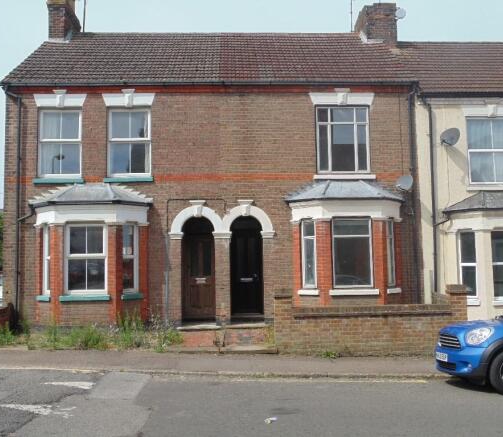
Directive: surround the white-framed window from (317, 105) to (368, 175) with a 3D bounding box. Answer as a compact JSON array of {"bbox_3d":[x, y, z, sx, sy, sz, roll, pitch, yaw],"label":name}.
[{"bbox_3d":[2.270,-1.960,14.237,1.310,1.670,0.120,-1,-5,-3],"label":"white-framed window"}]

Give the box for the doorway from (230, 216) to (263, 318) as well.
[{"bbox_3d":[-0.121,1.193,13.857,0.820,2.450,0.250,-1,-5,-3],"label":"doorway"}]

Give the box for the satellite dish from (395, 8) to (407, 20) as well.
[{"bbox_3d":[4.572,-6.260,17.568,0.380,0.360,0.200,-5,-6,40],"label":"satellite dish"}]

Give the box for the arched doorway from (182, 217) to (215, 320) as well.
[{"bbox_3d":[-1.265,1.229,13.734,0.777,2.401,0.100,-1,-5,-3],"label":"arched doorway"}]

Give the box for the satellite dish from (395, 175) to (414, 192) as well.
[{"bbox_3d":[3.675,-0.841,13.750,0.440,0.420,0.280,-5,-7,42],"label":"satellite dish"}]

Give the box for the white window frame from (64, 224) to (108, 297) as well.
[{"bbox_3d":[-3.784,0.935,13.114,0.960,1.580,0.120,-1,-5,-3],"label":"white window frame"}]

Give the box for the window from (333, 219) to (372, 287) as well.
[{"bbox_3d":[2.292,0.777,12.991,0.938,1.552,0.120,-1,-5,-3],"label":"window"}]

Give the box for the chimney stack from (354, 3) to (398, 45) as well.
[{"bbox_3d":[3.916,-5.826,17.954,0.947,1.282,1.300,-1,-5,-3],"label":"chimney stack"}]

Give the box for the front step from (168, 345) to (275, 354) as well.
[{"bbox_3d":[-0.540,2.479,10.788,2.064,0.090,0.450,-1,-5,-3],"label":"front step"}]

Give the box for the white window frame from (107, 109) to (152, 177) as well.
[{"bbox_3d":[-2.904,-1.781,13.643,1.000,1.609,0.120,-1,-5,-3],"label":"white window frame"}]

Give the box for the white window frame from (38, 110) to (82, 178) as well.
[{"bbox_3d":[-4.648,-1.811,13.916,1.050,1.660,0.120,-1,-5,-3],"label":"white window frame"}]

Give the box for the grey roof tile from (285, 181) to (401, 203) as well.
[{"bbox_3d":[2.286,-0.703,13.686,2.880,0.530,0.680,-1,-5,-3],"label":"grey roof tile"}]

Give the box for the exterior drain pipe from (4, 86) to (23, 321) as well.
[{"bbox_3d":[-5.495,-0.404,13.262,0.300,5.387,0.180,-1,-5,-3],"label":"exterior drain pipe"}]

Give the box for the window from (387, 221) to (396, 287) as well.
[{"bbox_3d":[3.348,0.838,13.710,0.120,1.570,0.460,-5,-7,42],"label":"window"}]

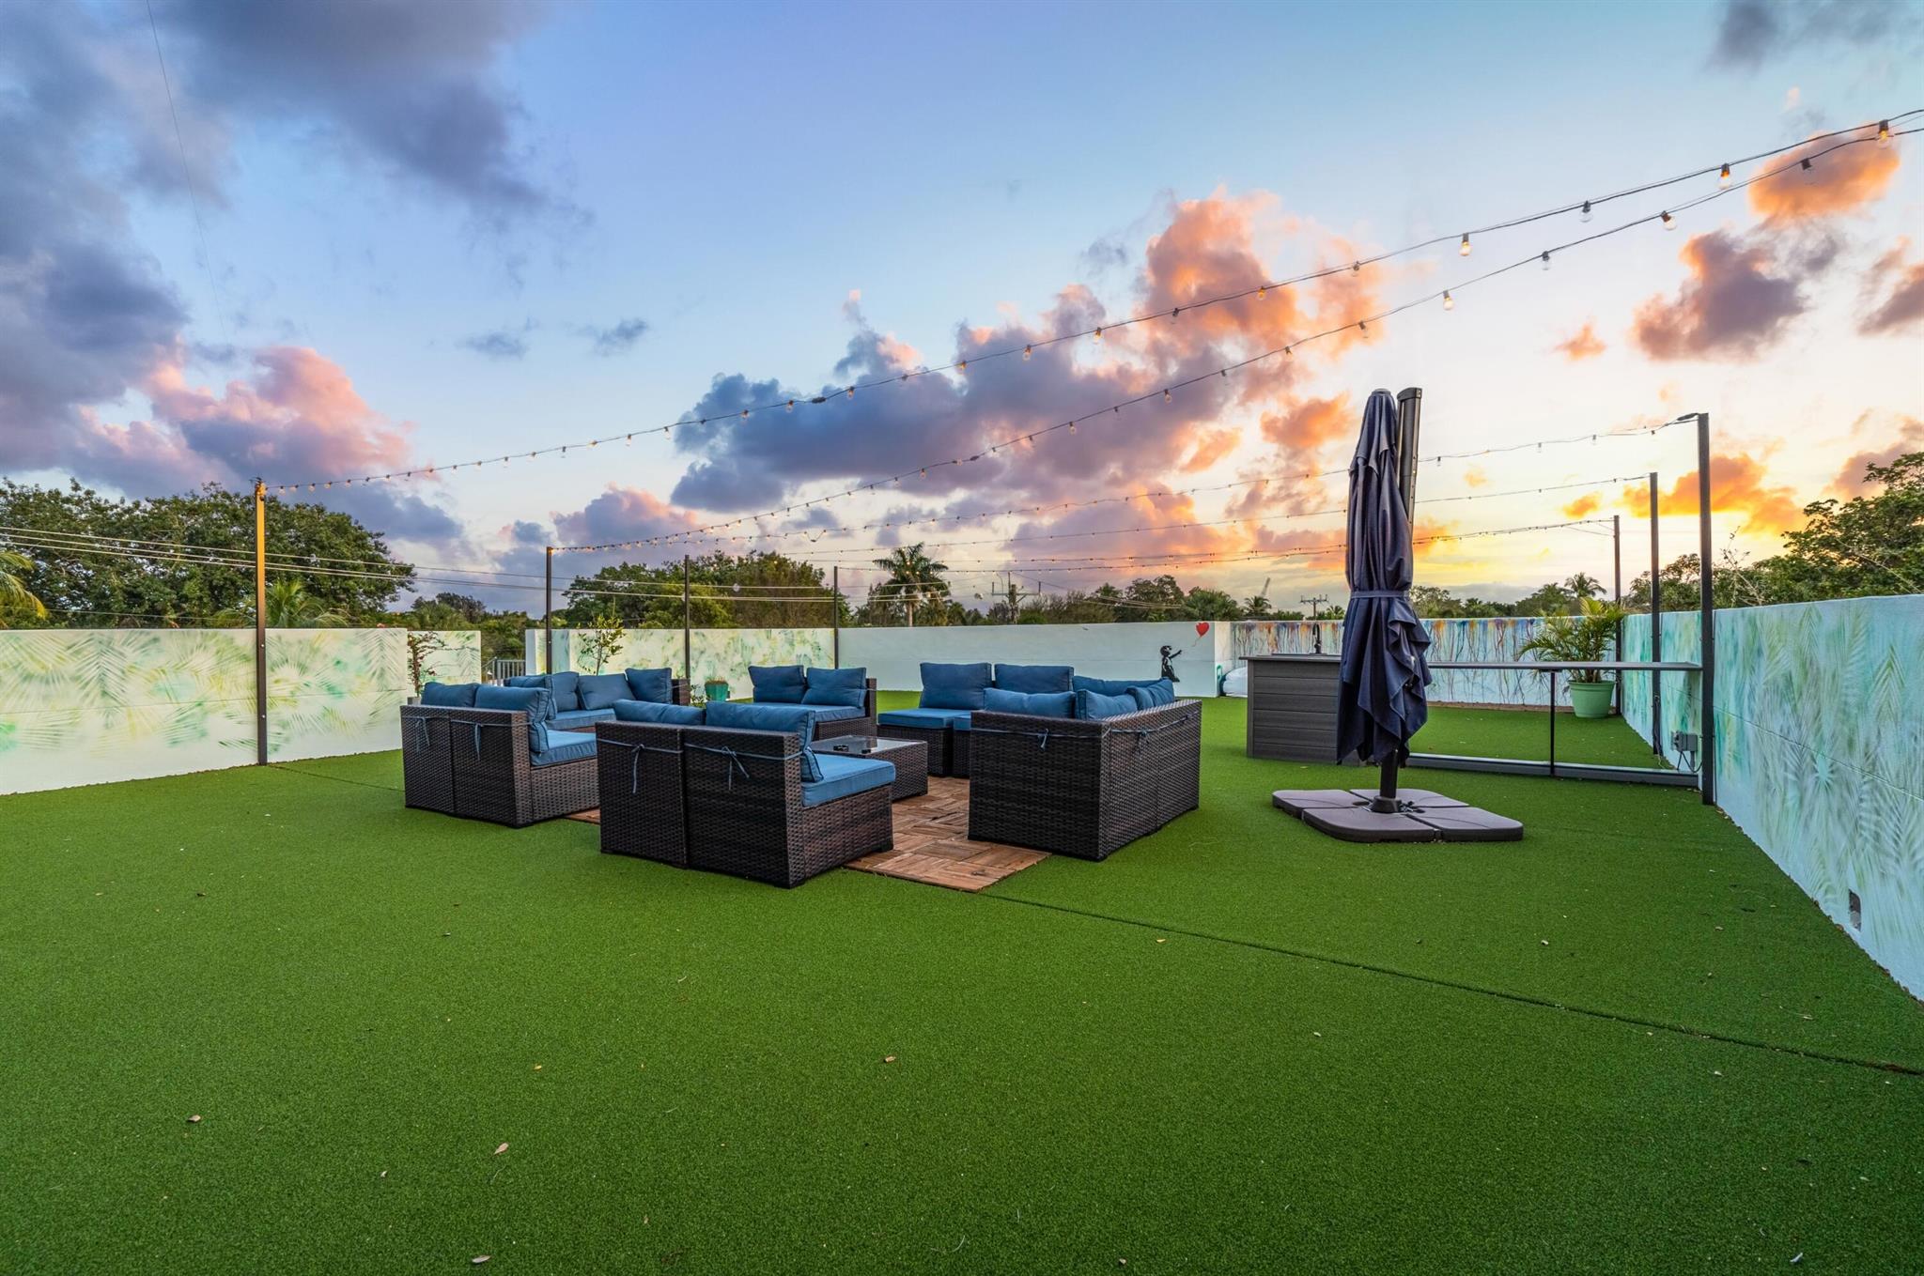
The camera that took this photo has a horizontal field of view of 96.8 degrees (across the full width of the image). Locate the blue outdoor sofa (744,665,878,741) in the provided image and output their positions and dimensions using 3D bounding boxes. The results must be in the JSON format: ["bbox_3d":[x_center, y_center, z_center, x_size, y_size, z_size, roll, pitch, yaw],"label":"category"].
[{"bbox_3d":[-1.479,0.629,7.495,1.225,0.788,0.767,-1,0,33],"label":"blue outdoor sofa"}]

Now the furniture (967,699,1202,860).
[{"bbox_3d":[0.717,0.704,4.705,0.735,0.644,1.374,-1,0,33],"label":"furniture"}]

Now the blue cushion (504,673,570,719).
[{"bbox_3d":[-3.507,0.481,6.783,0.571,0.377,0.153,0,13,31],"label":"blue cushion"}]

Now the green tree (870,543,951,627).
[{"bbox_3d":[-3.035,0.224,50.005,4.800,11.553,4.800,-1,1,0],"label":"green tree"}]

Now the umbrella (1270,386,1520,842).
[{"bbox_3d":[2.384,-0.225,4.828,0.969,2.530,0.969,-1,1,0],"label":"umbrella"}]

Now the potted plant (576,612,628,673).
[{"bbox_3d":[-4.536,0.360,10.759,0.554,1.406,0.554,-1,0,33],"label":"potted plant"}]

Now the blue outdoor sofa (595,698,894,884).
[{"bbox_3d":[-1.106,0.701,4.357,1.294,0.770,0.797,0,1,31],"label":"blue outdoor sofa"}]

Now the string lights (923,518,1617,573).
[{"bbox_3d":[2.911,-1.189,12.294,10.437,0.319,0.096,-1,0,33],"label":"string lights"}]

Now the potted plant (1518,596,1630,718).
[{"bbox_3d":[7.031,0.198,9.800,1.171,1.374,1.086,-1,0,33],"label":"potted plant"}]

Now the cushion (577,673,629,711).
[{"bbox_3d":[-3.275,0.476,7.859,0.153,0.367,0.571,-17,-8,30],"label":"cushion"}]

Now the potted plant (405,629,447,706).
[{"bbox_3d":[-5.950,0.498,9.389,0.561,1.183,0.561,-1,1,0],"label":"potted plant"}]

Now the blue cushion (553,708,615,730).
[{"bbox_3d":[-3.455,0.685,7.483,0.596,0.117,0.618,-1,0,33],"label":"blue cushion"}]

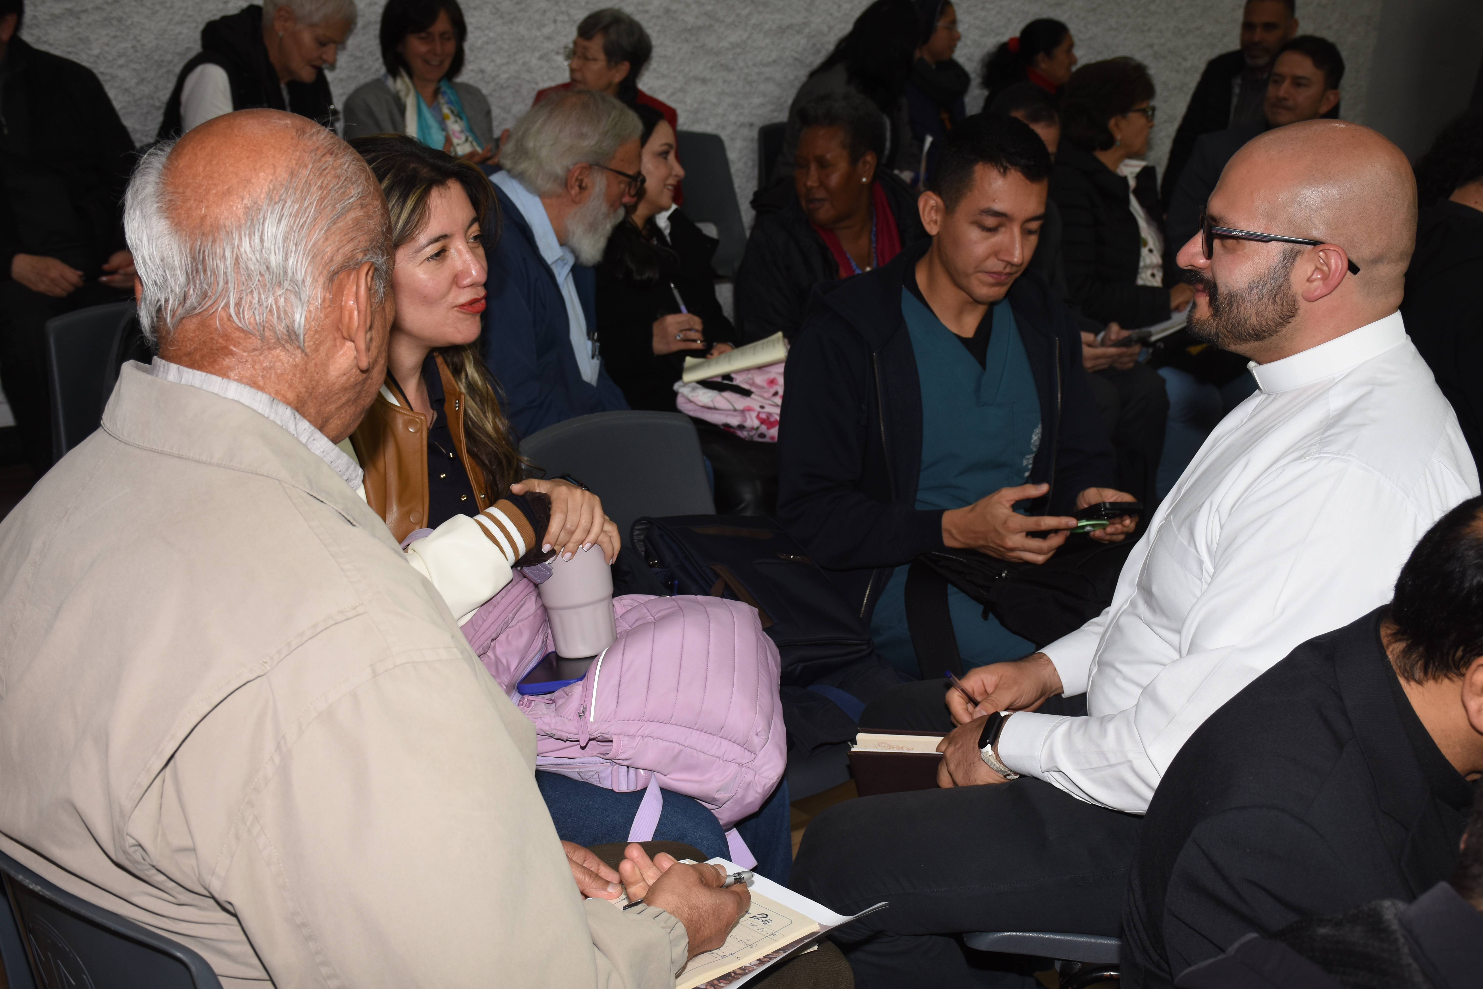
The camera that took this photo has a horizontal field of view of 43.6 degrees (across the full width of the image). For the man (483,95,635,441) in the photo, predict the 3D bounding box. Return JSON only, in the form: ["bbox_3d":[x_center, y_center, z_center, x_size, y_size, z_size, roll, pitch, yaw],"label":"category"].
[{"bbox_3d":[-0.150,0.001,2.948,0.740,1.260,0.540,6,18,14],"label":"man"}]

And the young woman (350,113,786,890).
[{"bbox_3d":[-0.275,0.223,2.201,0.710,1.280,0.500,16,23,40],"label":"young woman"}]

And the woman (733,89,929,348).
[{"bbox_3d":[0.187,-0.114,3.402,0.520,1.220,0.740,1,17,0],"label":"woman"}]

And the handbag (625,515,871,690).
[{"bbox_3d":[0.007,0.157,2.500,0.220,0.120,0.310,-3,39,-39],"label":"handbag"}]

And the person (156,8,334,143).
[{"bbox_3d":[-1.069,-0.541,4.555,0.750,1.290,0.500,15,22,38],"label":"person"}]

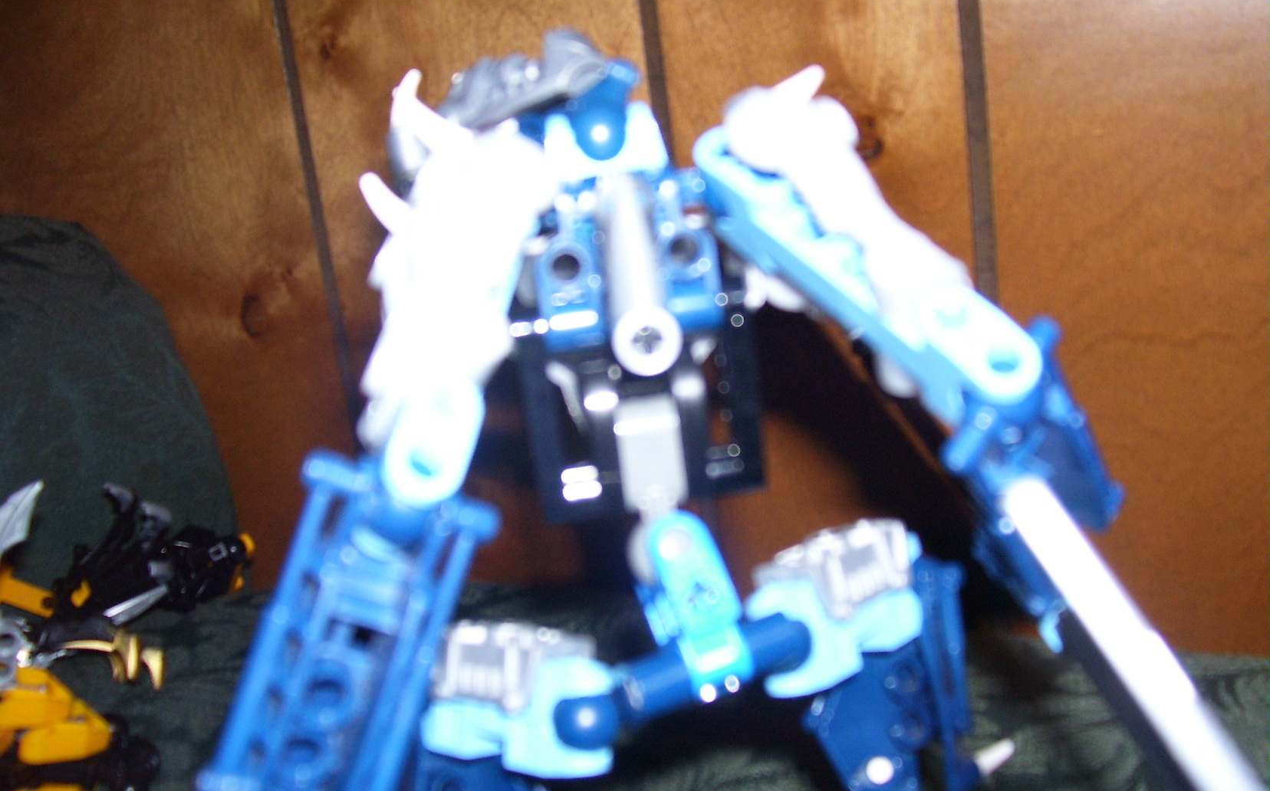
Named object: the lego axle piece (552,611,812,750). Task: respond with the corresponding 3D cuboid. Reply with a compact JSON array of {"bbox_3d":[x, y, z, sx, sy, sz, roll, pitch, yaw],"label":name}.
[{"bbox_3d":[0.007,0.041,0.177,0.040,0.010,0.010,-20,11,-8],"label":"lego axle piece"}]

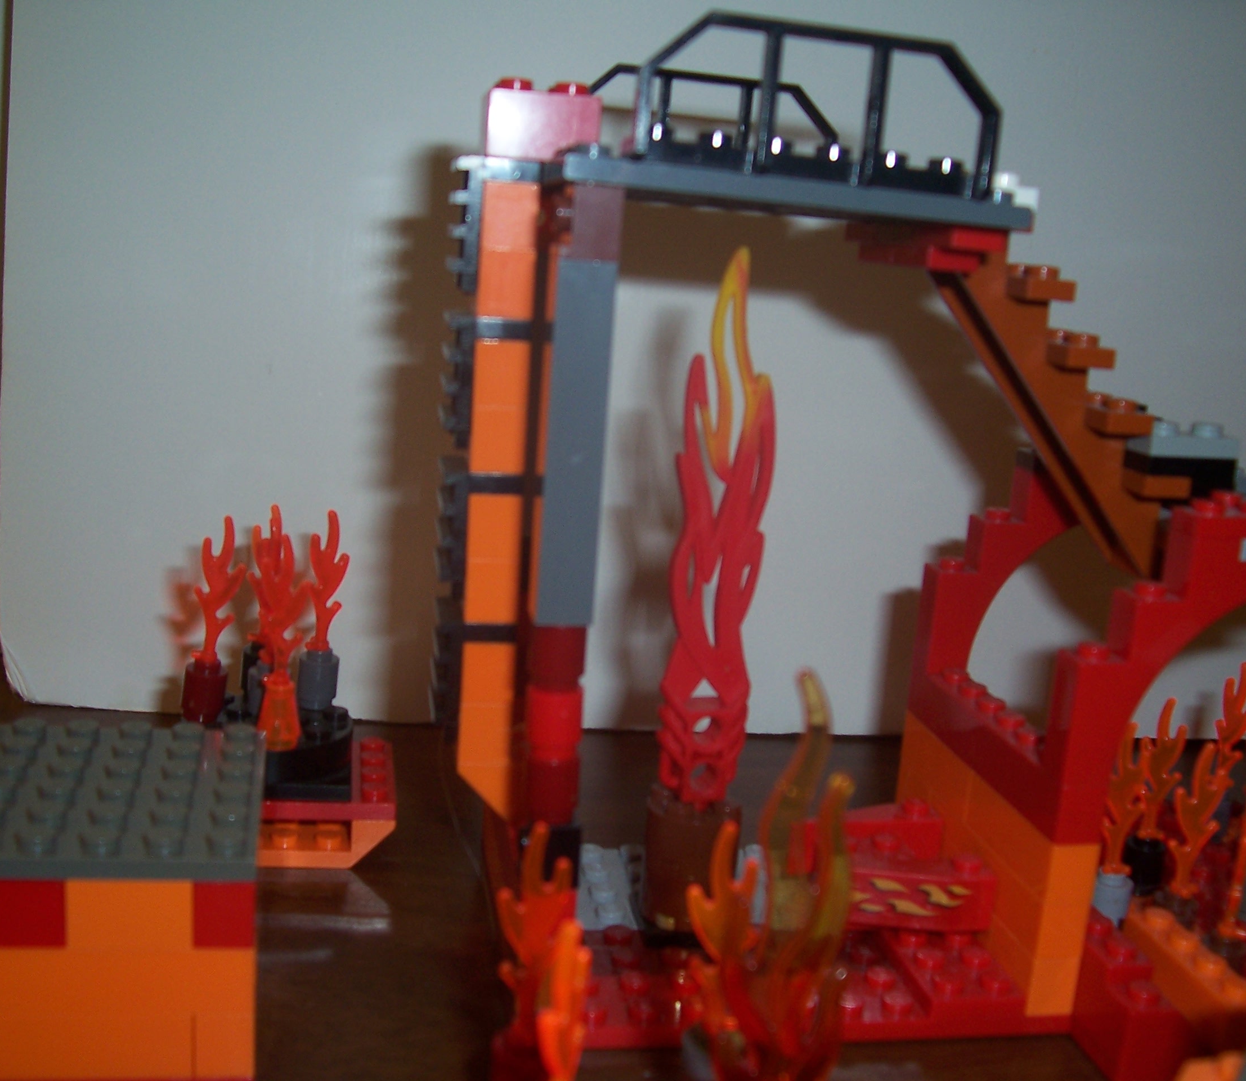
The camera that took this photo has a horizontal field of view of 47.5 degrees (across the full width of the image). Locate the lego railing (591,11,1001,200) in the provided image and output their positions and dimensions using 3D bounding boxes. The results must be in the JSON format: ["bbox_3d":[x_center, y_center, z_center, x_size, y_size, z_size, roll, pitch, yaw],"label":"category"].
[{"bbox_3d":[0.020,-0.064,0.215,0.049,0.020,0.068,2,12,-10],"label":"lego railing"}]

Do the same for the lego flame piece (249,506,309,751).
[{"bbox_3d":[-0.063,0.016,0.258,0.011,0.045,0.009,3,11,-6],"label":"lego flame piece"}]

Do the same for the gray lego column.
[{"bbox_3d":[-0.006,-0.018,0.189,0.008,0.057,0.008,2,11,-10],"label":"gray lego column"}]

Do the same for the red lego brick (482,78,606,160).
[{"bbox_3d":[-0.012,-0.059,0.202,0.016,0.011,0.015,2,12,-10],"label":"red lego brick"}]

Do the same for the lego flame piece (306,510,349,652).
[{"bbox_3d":[-0.056,0.008,0.269,0.009,0.028,0.004,1,12,-12],"label":"lego flame piece"}]

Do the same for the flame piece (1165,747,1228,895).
[{"bbox_3d":[0.095,0.047,0.235,0.009,0.027,0.005,9,12,24],"label":"flame piece"}]

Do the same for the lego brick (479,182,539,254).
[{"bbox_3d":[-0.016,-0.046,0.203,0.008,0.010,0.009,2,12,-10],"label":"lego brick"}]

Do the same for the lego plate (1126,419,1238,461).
[{"bbox_3d":[0.089,-0.016,0.225,0.015,0.005,0.008,2,12,-10],"label":"lego plate"}]

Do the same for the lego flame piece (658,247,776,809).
[{"bbox_3d":[0.015,-0.002,0.224,0.015,0.088,0.007,1,12,-9],"label":"lego flame piece"}]

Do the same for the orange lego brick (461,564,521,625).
[{"bbox_3d":[-0.020,0.007,0.215,0.008,0.010,0.010,2,11,-10],"label":"orange lego brick"}]

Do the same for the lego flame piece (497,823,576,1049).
[{"bbox_3d":[-0.010,0.045,0.161,0.009,0.026,0.004,3,12,-3],"label":"lego flame piece"}]

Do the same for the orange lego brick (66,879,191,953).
[{"bbox_3d":[-0.064,0.046,0.184,0.016,0.010,0.010,2,12,-13],"label":"orange lego brick"}]

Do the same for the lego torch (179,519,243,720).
[{"bbox_3d":[-0.076,0.014,0.260,0.012,0.038,0.008,0,13,-16],"label":"lego torch"}]

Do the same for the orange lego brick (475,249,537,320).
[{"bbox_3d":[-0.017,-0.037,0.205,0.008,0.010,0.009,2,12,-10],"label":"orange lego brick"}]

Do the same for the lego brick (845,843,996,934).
[{"bbox_3d":[0.044,0.057,0.233,0.030,0.010,0.015,3,11,-5],"label":"lego brick"}]

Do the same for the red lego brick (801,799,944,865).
[{"bbox_3d":[0.041,0.051,0.248,0.028,0.011,0.010,2,12,-10],"label":"red lego brick"}]

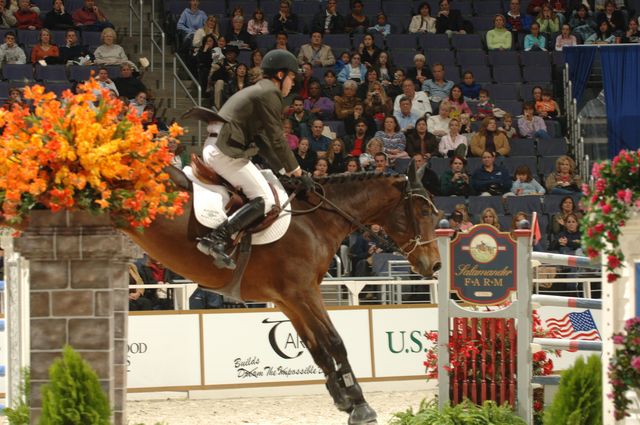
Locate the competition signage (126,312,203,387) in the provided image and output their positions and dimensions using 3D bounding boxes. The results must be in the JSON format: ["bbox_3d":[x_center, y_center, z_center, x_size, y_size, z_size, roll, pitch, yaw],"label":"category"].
[{"bbox_3d":[-2.335,1.573,30.350,2.420,0.909,0.060,0,-3,-36],"label":"competition signage"}]

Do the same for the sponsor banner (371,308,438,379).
[{"bbox_3d":[1.605,1.573,33.161,2.420,0.909,0.060,0,-3,-36],"label":"sponsor banner"}]

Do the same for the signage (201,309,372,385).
[{"bbox_3d":[-0.365,1.573,31.756,2.420,0.909,0.060,0,-3,-36],"label":"signage"}]

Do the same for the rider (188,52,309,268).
[{"bbox_3d":[-0.435,-0.332,17.000,0.800,1.360,0.580,0,0,8],"label":"rider"}]

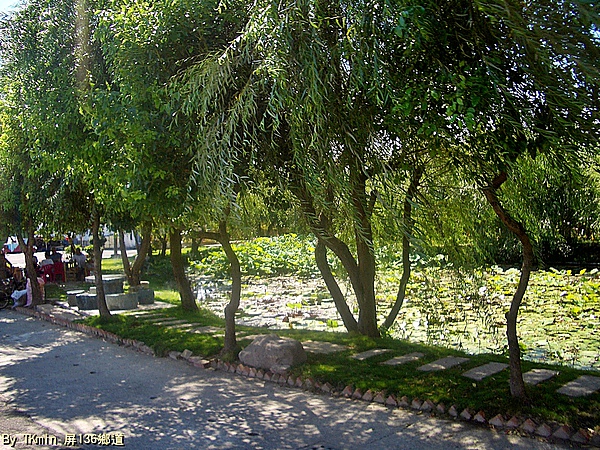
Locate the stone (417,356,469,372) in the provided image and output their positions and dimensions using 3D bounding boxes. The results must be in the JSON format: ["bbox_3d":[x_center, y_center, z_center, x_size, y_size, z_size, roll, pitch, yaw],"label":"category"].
[{"bbox_3d":[1.794,1.774,7.590,0.290,0.070,0.920,-1,-2,38],"label":"stone"}]

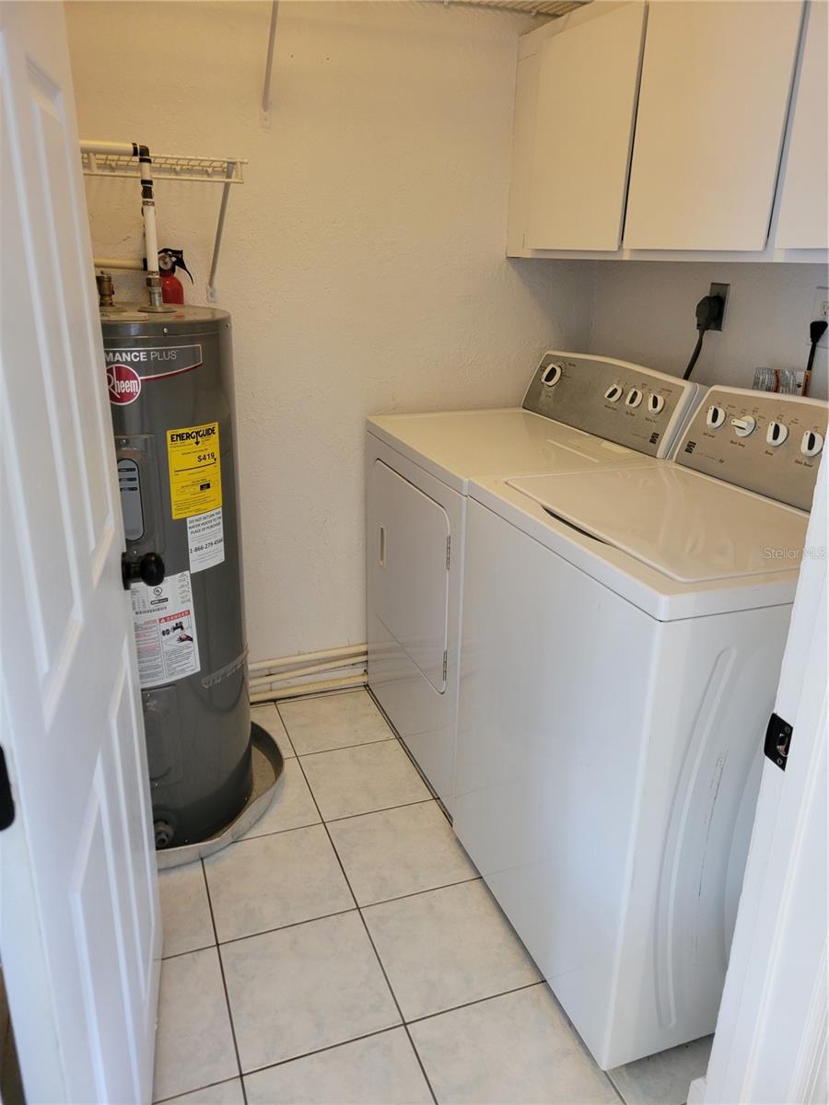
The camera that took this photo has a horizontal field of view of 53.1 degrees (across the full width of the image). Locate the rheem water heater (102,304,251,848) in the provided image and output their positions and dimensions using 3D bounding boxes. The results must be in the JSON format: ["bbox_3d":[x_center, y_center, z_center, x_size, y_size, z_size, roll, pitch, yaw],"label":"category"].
[{"bbox_3d":[-0.708,0.052,2.008,0.584,1.225,0.584,-8,22,-24],"label":"rheem water heater"}]

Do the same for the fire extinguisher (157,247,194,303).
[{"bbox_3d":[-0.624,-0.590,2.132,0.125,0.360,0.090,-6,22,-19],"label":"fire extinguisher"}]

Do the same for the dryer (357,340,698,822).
[{"bbox_3d":[0.305,0.016,2.351,0.703,1.100,0.737,-6,22,-19],"label":"dryer"}]

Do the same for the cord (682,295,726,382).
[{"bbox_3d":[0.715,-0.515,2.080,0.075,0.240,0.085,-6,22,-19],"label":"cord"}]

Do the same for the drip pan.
[{"bbox_3d":[-0.687,0.603,2.214,0.656,0.060,0.656,-6,22,-19],"label":"drip pan"}]

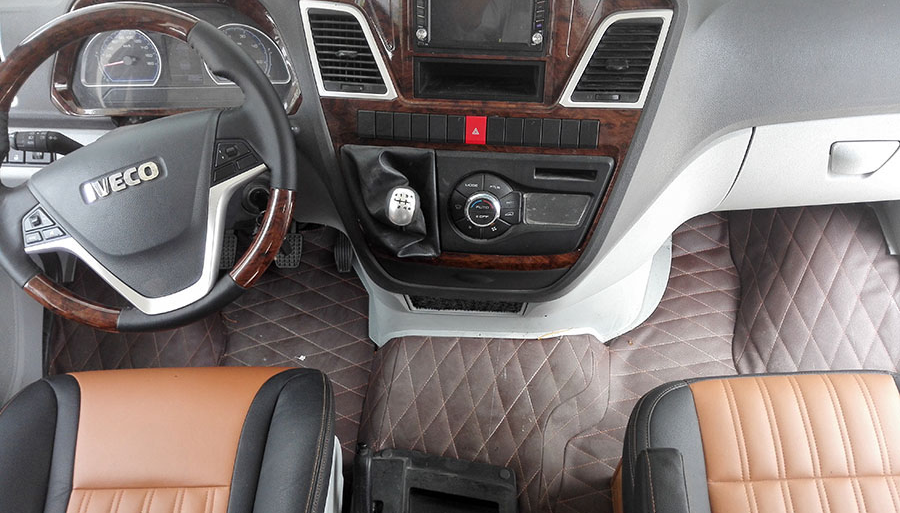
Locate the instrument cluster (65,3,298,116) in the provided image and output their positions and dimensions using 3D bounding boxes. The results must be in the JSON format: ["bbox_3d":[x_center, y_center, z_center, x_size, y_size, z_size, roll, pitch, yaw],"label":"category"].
[{"bbox_3d":[-0.414,-0.309,1.130,0.352,0.157,0.060,1,18,6],"label":"instrument cluster"}]

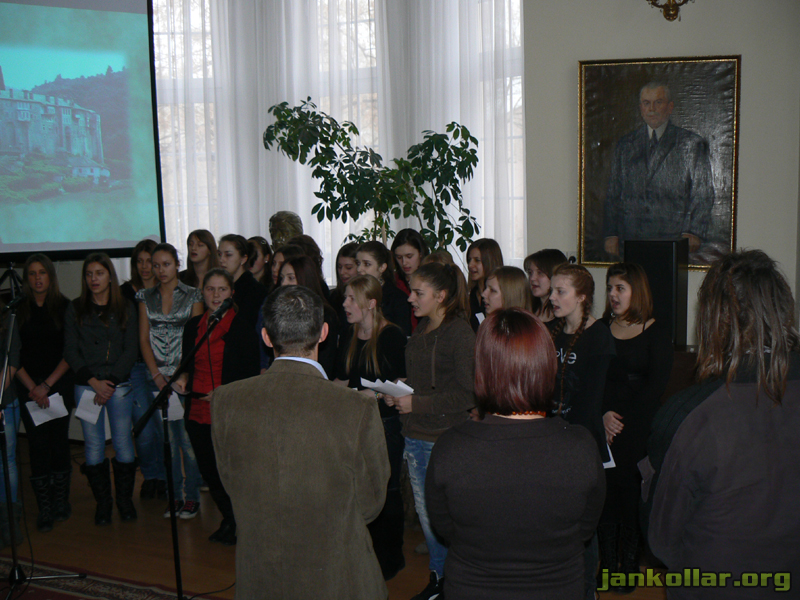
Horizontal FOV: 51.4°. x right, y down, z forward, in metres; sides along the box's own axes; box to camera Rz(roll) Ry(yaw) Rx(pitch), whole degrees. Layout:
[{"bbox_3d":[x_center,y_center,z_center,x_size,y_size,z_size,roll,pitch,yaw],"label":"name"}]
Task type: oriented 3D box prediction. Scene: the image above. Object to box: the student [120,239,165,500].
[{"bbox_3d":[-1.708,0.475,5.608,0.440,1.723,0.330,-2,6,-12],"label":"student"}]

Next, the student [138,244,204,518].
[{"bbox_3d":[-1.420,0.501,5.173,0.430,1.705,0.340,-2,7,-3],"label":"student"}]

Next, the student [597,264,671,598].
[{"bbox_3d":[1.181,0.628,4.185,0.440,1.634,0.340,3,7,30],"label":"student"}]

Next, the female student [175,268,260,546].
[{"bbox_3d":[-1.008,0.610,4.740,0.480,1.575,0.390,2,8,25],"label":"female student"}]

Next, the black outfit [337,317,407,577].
[{"bbox_3d":[-0.137,0.789,4.287,0.380,1.290,0.460,-6,8,-31],"label":"black outfit"}]

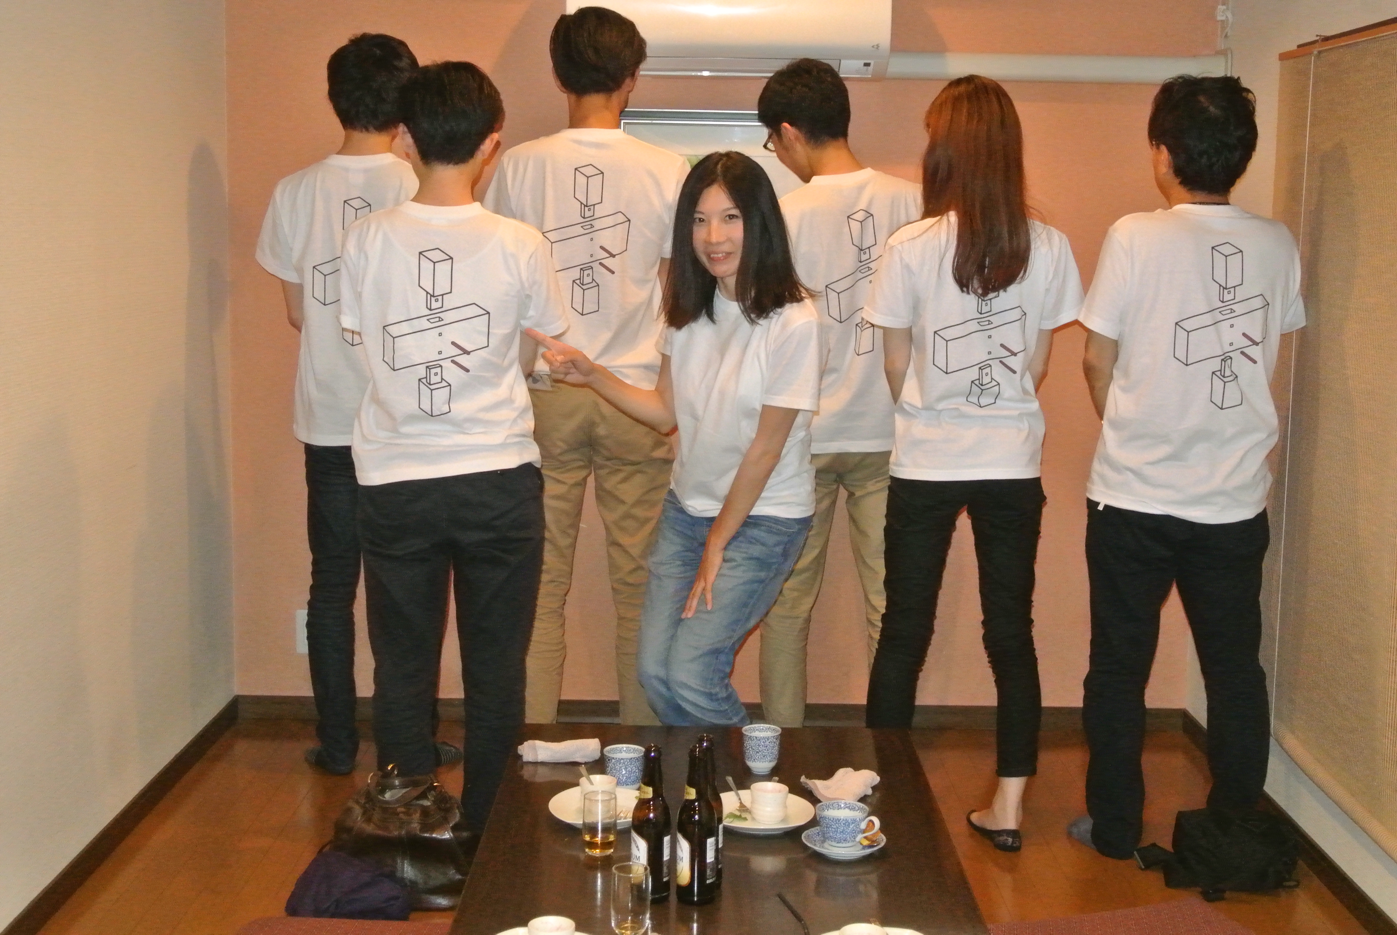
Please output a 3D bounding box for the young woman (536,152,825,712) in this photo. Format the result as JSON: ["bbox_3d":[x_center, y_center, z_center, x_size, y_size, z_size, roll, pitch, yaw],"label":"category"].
[{"bbox_3d":[-0.032,0.122,3.778,0.550,1.460,0.530,4,8,26],"label":"young woman"}]

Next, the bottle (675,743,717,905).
[{"bbox_3d":[0.000,0.521,2.793,0.059,0.229,0.059,-1,8,-15],"label":"bottle"}]

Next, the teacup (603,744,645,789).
[{"bbox_3d":[-0.129,0.529,3.347,0.073,0.067,0.073,1,7,0],"label":"teacup"}]

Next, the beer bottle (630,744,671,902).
[{"bbox_3d":[-0.069,0.527,2.833,0.059,0.229,0.059,1,7,0],"label":"beer bottle"}]

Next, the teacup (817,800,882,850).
[{"bbox_3d":[0.242,0.577,3.061,0.102,0.058,0.084,1,7,0],"label":"teacup"}]

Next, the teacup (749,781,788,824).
[{"bbox_3d":[0.118,0.561,3.182,0.065,0.058,0.065,1,7,0],"label":"teacup"}]

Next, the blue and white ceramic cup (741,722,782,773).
[{"bbox_3d":[0.116,0.513,3.447,0.071,0.079,0.071,1,7,0],"label":"blue and white ceramic cup"}]

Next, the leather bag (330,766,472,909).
[{"bbox_3d":[-0.580,0.714,3.756,0.300,0.255,0.200,1,7,0],"label":"leather bag"}]

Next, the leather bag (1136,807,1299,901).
[{"bbox_3d":[1.069,0.786,3.967,0.310,0.125,0.210,1,7,0],"label":"leather bag"}]

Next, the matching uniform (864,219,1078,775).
[{"bbox_3d":[0.589,0.069,4.060,0.460,1.210,0.310,0,7,-6],"label":"matching uniform"}]

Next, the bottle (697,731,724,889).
[{"bbox_3d":[0.012,0.514,2.850,0.059,0.229,0.059,1,7,0],"label":"bottle"}]

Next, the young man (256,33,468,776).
[{"bbox_3d":[-0.803,-0.152,4.583,0.510,1.750,0.360,2,8,6],"label":"young man"}]

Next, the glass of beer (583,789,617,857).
[{"bbox_3d":[-0.155,0.561,2.997,0.053,0.091,0.053,1,7,0],"label":"glass of beer"}]

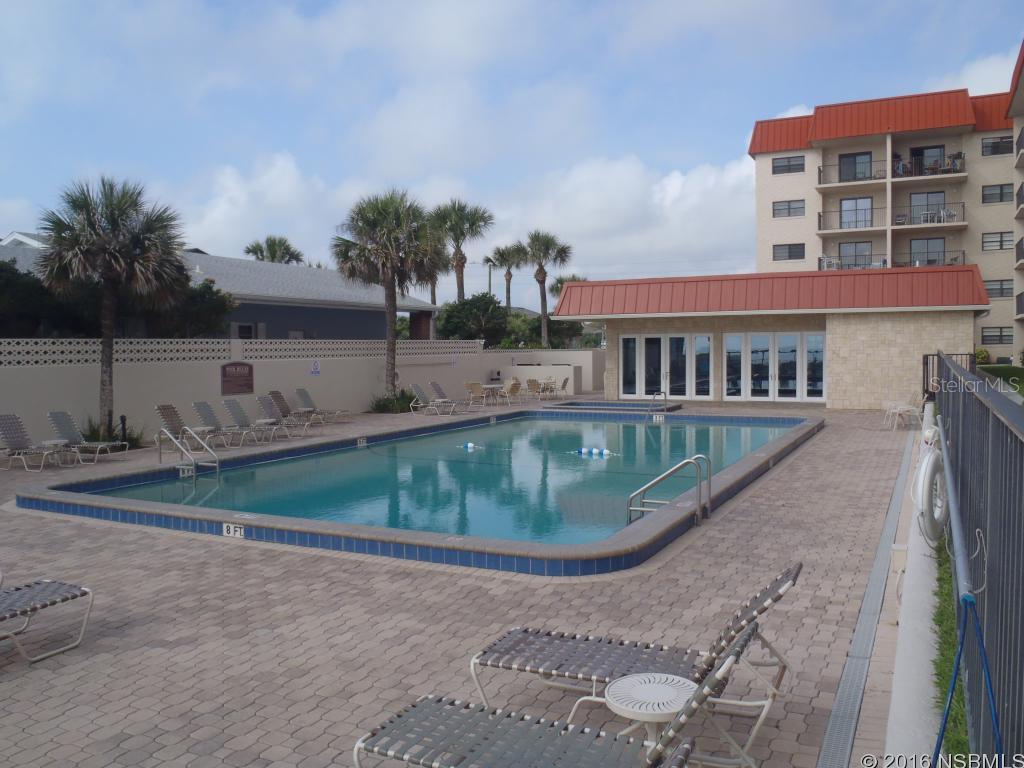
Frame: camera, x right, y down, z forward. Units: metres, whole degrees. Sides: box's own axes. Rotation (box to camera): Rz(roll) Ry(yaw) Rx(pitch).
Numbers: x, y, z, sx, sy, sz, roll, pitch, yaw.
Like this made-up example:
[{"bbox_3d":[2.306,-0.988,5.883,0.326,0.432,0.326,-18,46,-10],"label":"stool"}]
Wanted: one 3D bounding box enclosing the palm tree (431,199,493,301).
[{"bbox_3d":[-2.415,-4.121,38.704,3.000,9.011,3.000,0,3,0],"label":"palm tree"}]

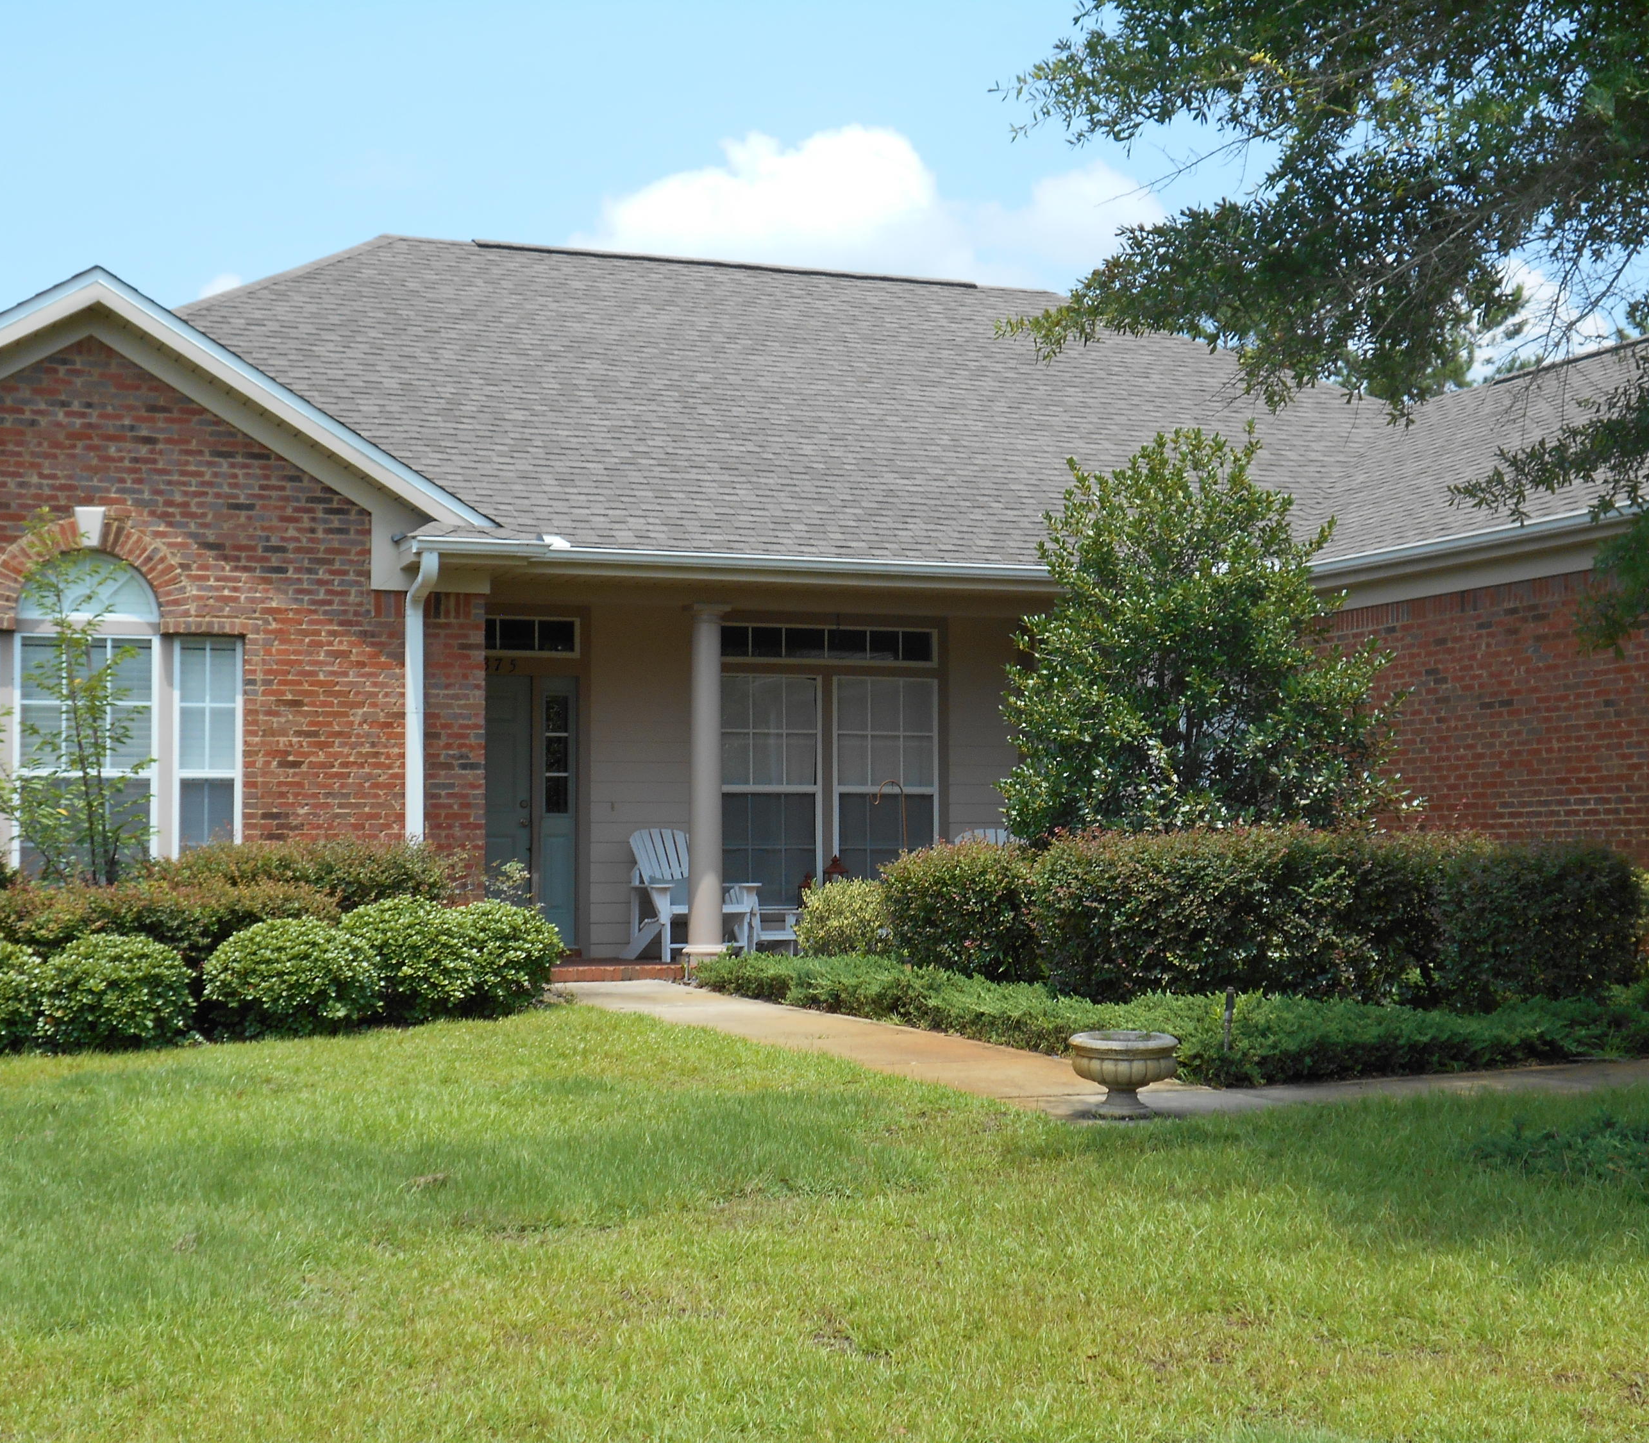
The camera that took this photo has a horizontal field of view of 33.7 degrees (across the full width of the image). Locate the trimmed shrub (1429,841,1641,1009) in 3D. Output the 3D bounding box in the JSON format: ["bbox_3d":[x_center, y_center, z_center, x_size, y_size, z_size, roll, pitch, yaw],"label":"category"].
[{"bbox_3d":[3.685,1.121,14.100,1.030,1.020,1.000,1,-3,-22],"label":"trimmed shrub"}]

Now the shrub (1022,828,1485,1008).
[{"bbox_3d":[2.269,1.092,14.180,2.000,1.080,1.200,1,-3,-22],"label":"shrub"}]

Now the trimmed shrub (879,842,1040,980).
[{"bbox_3d":[0.783,1.190,15.500,0.920,1.000,0.920,0,-3,0],"label":"trimmed shrub"}]

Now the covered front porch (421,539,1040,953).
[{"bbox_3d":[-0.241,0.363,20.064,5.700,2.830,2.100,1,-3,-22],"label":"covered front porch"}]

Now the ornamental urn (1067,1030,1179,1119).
[{"bbox_3d":[1.241,1.470,11.300,0.455,0.335,0.455,0,-3,0],"label":"ornamental urn"}]

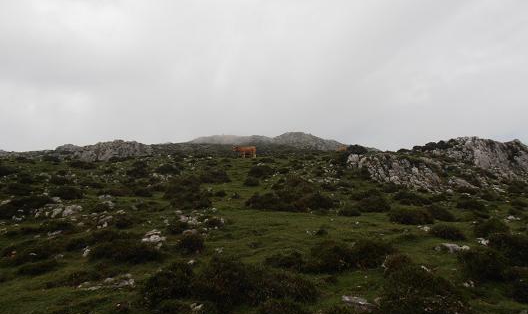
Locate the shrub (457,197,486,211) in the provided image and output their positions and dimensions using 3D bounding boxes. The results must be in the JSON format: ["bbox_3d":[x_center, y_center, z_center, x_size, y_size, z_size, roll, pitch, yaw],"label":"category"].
[{"bbox_3d":[5.181,1.177,9.154,0.677,0.327,0.542,0,-4,0],"label":"shrub"}]

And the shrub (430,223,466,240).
[{"bbox_3d":[3.280,1.325,6.521,0.550,0.264,0.468,0,-4,0],"label":"shrub"}]

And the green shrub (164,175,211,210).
[{"bbox_3d":[-2.263,1.023,10.829,1.361,0.952,1.497,0,-4,0],"label":"green shrub"}]

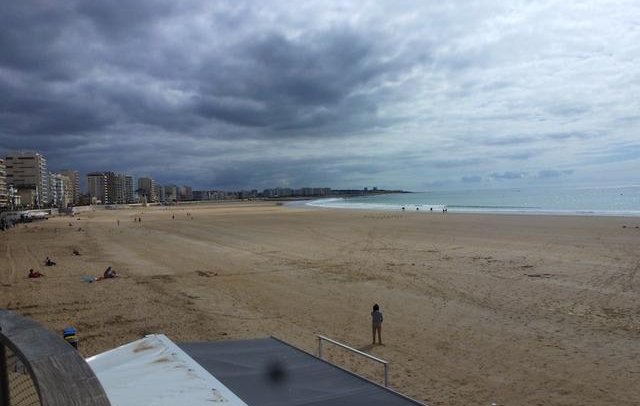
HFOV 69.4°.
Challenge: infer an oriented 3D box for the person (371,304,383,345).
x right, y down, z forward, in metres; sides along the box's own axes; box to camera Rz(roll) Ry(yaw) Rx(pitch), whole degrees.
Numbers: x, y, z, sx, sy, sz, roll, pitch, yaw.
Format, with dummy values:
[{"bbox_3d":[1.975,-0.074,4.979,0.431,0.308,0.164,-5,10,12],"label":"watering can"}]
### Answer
[{"bbox_3d":[2.298,4.926,18.823,0.500,1.650,0.360,-2,1,7],"label":"person"}]

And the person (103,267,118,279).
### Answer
[{"bbox_3d":[-16.670,5.575,36.918,1.050,0.850,0.500,-2,1,-17],"label":"person"}]

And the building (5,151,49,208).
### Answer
[{"bbox_3d":[-204.500,-15.000,323.500,21.000,37.000,25.000,-2,1,-18],"label":"building"}]

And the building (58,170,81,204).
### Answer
[{"bbox_3d":[-254.000,-14.922,468.000,17.000,36.500,23.000,-2,1,-17],"label":"building"}]

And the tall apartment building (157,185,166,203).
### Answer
[{"bbox_3d":[-246.000,-14.534,718.000,14.000,27.000,18.000,-2,1,0],"label":"tall apartment building"}]

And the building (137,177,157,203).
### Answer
[{"bbox_3d":[-245.500,-17.822,657.000,19.000,35.500,23.000,-2,1,-6],"label":"building"}]

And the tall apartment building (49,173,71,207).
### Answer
[{"bbox_3d":[-206.500,-9.804,364.000,15.000,26.500,29.000,-2,1,-12],"label":"tall apartment building"}]

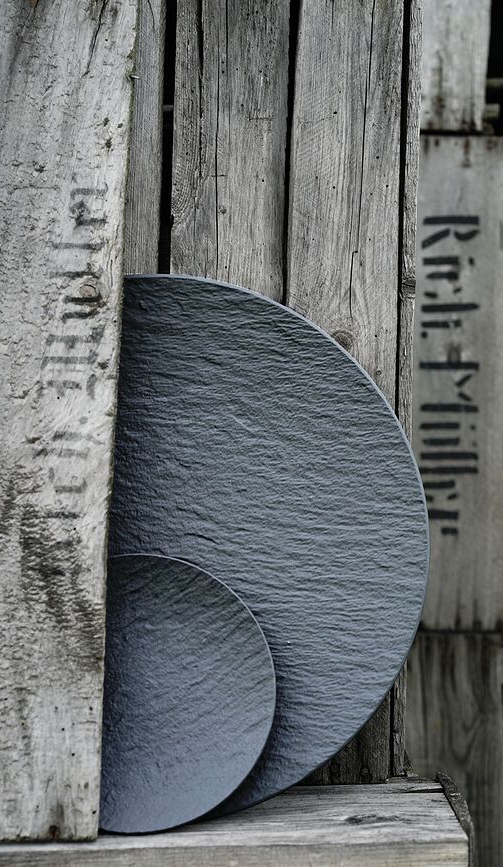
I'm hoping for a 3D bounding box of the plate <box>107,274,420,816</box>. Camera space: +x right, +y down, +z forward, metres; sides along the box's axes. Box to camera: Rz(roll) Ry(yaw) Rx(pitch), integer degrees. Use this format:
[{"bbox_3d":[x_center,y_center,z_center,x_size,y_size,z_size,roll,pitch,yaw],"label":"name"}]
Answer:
[{"bbox_3d":[-0.053,0.062,0.777,0.320,0.320,0.027,1,-12,-8],"label":"plate"}]

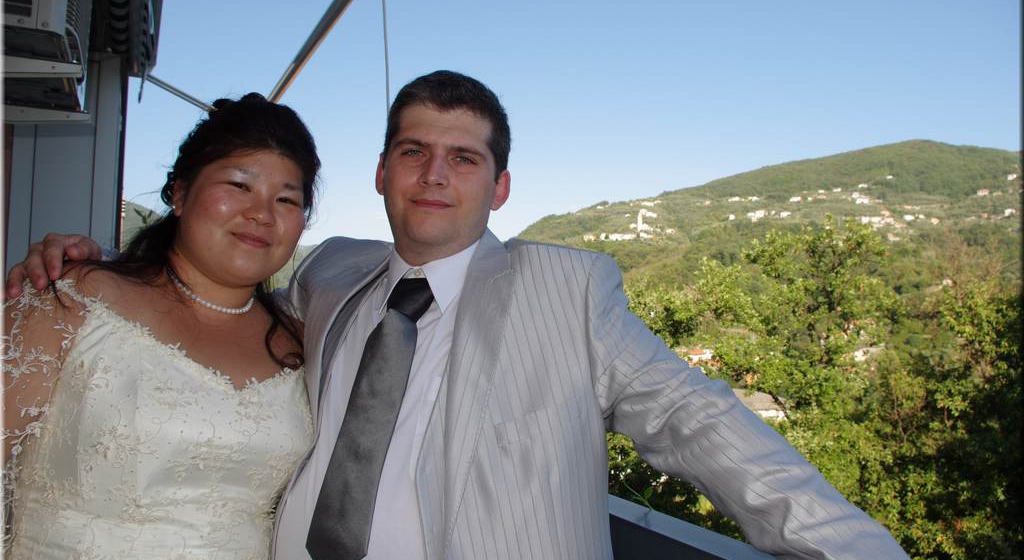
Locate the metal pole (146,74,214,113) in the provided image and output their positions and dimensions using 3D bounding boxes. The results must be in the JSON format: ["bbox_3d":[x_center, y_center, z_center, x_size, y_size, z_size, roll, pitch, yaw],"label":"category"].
[{"bbox_3d":[-1.730,-0.980,4.219,0.614,0.034,0.034,28,-10,-23],"label":"metal pole"}]

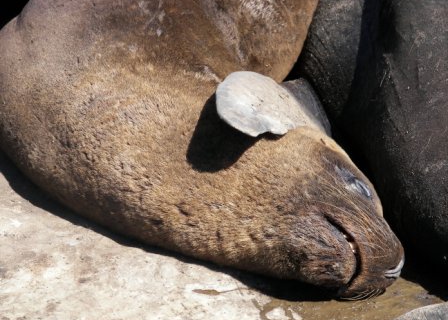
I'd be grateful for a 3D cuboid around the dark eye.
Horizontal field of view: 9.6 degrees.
[{"bbox_3d":[0.155,0.027,3.200,0.047,0.018,0.022,41,59,-4],"label":"dark eye"}]

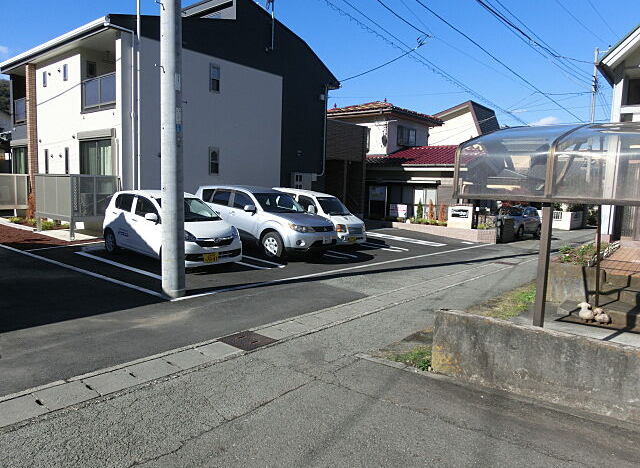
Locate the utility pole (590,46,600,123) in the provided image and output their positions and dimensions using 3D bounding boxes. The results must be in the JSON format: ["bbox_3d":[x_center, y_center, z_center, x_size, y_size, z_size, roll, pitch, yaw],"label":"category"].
[{"bbox_3d":[19.015,-6.883,32.624,0.340,12.200,0.340,7,8,40],"label":"utility pole"}]

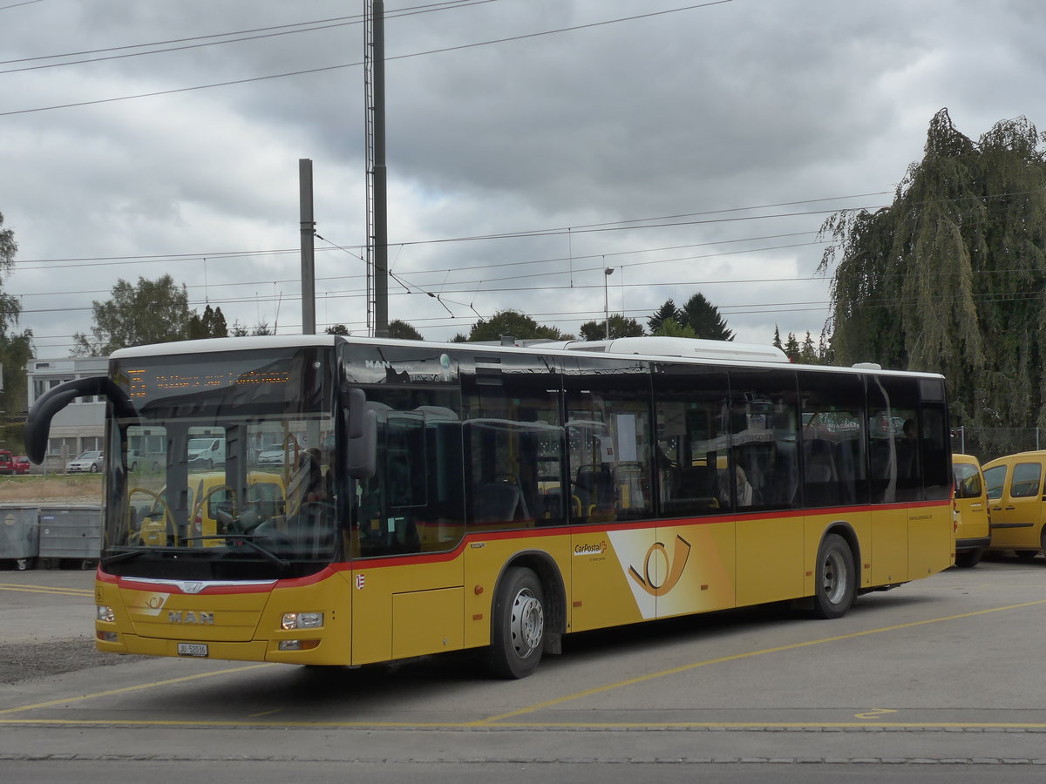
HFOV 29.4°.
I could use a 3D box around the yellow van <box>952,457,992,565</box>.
[{"bbox_3d":[5.570,1.910,32.500,1.830,1.810,4.200,0,-1,-29],"label":"yellow van"}]

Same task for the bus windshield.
[{"bbox_3d":[-2.396,0.553,15.033,2.440,1.710,0.300,-1,-1,34],"label":"bus windshield"}]

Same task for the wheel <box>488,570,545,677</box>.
[{"bbox_3d":[-0.091,1.896,16.522,0.290,0.950,0.950,-1,-1,25],"label":"wheel"}]

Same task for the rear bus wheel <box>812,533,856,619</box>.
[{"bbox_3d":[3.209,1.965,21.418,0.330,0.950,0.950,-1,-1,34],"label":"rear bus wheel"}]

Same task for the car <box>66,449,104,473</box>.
[{"bbox_3d":[-28.100,4.620,132.000,1.730,1.430,4.350,-1,-1,30],"label":"car"}]

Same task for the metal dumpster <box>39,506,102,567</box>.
[{"bbox_3d":[-8.650,2.760,38.100,1.160,1.240,1.000,-1,-1,-3],"label":"metal dumpster"}]

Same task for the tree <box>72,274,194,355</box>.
[{"bbox_3d":[-33.200,-1.850,170.000,10.500,16.500,10.000,0,-1,-13],"label":"tree"}]

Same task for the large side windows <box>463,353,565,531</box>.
[{"bbox_3d":[-0.066,0.412,16.320,0.090,1.430,1.520,-1,-1,34],"label":"large side windows"}]

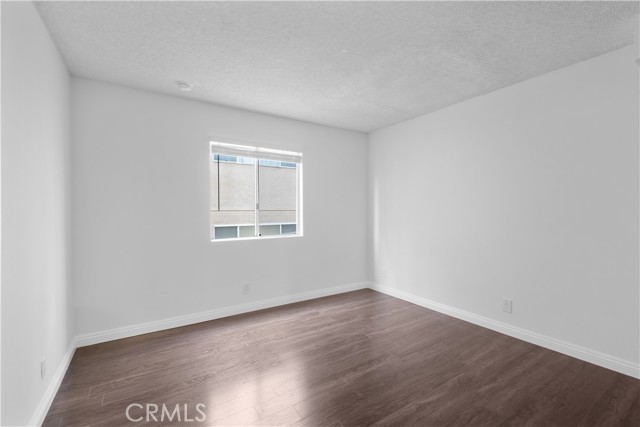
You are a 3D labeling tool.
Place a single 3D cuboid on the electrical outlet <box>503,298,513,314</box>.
[{"bbox_3d":[1.847,0.911,2.625,0.011,0.126,0.079,-1,1,-33],"label":"electrical outlet"}]

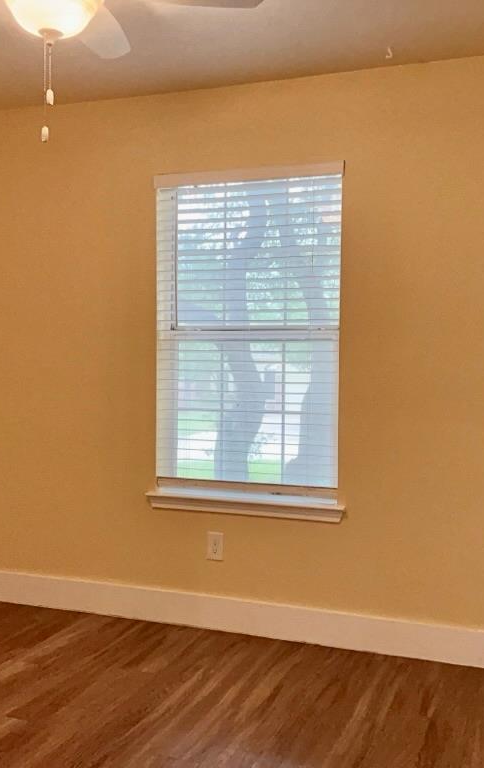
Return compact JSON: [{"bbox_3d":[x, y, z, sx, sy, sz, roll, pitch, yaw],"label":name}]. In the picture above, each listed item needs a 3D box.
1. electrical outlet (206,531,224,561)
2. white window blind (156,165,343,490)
[{"bbox_3d":[-0.118,0.722,3.542,0.074,0.119,0.012,1,2,21],"label":"electrical outlet"},{"bbox_3d":[0.018,-0.228,3.493,0.858,1.405,0.090,1,2,21],"label":"white window blind"}]

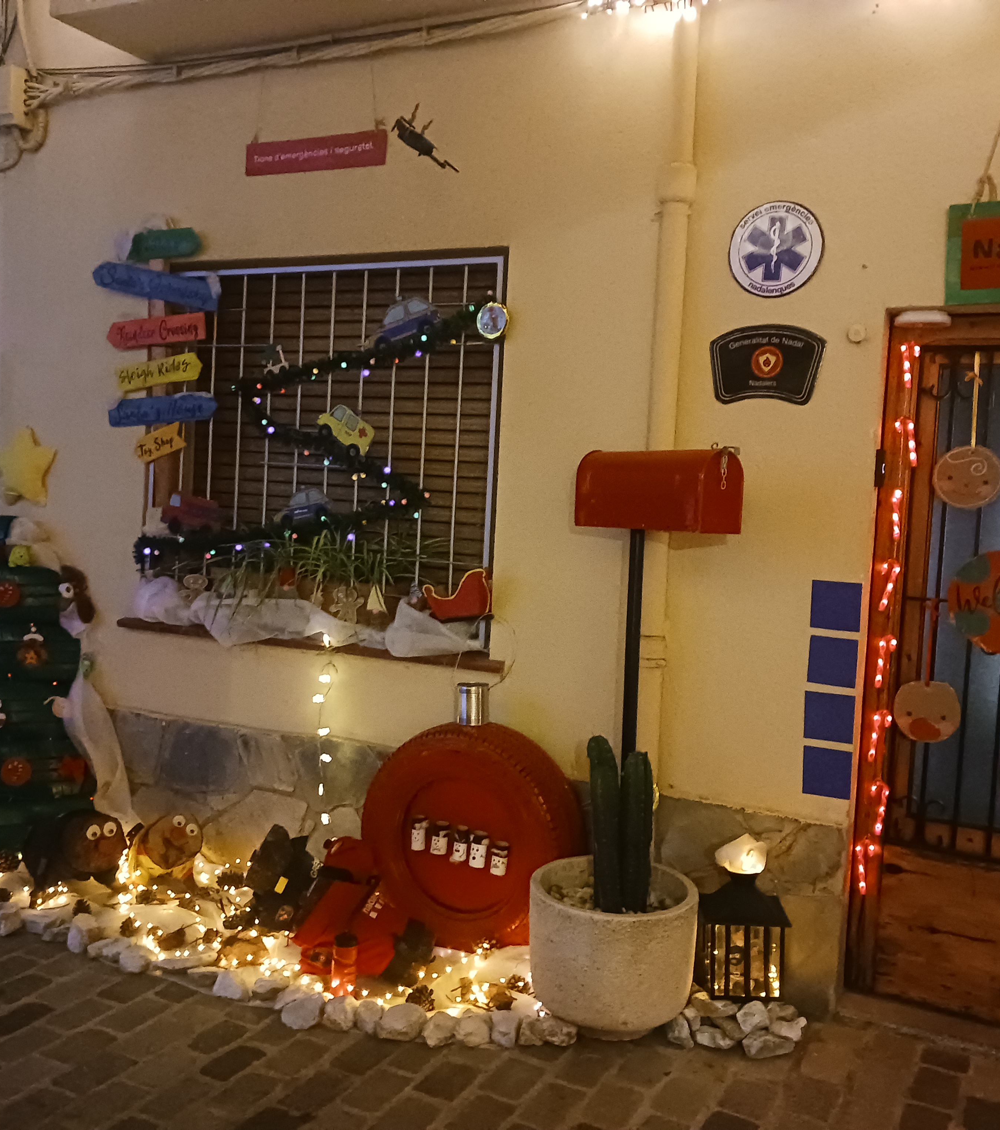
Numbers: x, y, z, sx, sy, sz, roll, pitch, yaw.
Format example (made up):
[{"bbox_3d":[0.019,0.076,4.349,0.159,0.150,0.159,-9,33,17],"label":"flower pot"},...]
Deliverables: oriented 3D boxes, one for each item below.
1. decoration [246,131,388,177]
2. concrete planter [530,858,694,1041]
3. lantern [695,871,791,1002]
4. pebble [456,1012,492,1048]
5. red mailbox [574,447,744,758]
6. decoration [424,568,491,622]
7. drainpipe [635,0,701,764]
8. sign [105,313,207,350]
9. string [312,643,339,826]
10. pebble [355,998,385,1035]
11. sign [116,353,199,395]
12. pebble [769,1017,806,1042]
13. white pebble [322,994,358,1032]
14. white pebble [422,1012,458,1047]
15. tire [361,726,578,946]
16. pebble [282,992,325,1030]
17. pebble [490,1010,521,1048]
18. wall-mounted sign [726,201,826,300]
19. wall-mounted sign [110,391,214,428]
[{"bbox_3d":[-0.628,-1.396,3.995,0.570,0.111,0.012,5,4,25],"label":"decoration"},{"bbox_3d":[0.321,1.072,3.256,0.463,0.378,0.463,3,3,0],"label":"concrete planter"},{"bbox_3d":[0.700,1.052,3.395,0.245,0.332,0.235,2,4,-2],"label":"lantern"},{"bbox_3d":[-0.070,1.226,3.099,0.092,0.088,0.090,3,4,0],"label":"pebble"},{"bbox_3d":[0.413,0.347,3.321,0.167,1.346,0.477,0,4,-39],"label":"red mailbox"},{"bbox_3d":[-0.143,0.102,3.942,0.250,0.165,0.070,-8,-1,27],"label":"decoration"},{"bbox_3d":[0.475,-0.275,3.428,0.100,2.605,0.100,4,4,27],"label":"drainpipe"},{"bbox_3d":[-1.252,-0.849,4.286,0.463,0.097,0.018,0,2,26],"label":"sign"},{"bbox_3d":[-0.624,0.622,4.164,0.095,0.620,0.045,4,4,26],"label":"string"},{"bbox_3d":[-0.345,1.198,3.118,0.080,0.080,0.080,4,4,27],"label":"pebble"},{"bbox_3d":[-1.282,-0.722,4.421,0.410,0.100,0.018,-5,0,27],"label":"sign"},{"bbox_3d":[0.816,1.316,3.330,0.105,0.060,0.080,4,4,15],"label":"pebble"},{"bbox_3d":[-0.453,1.267,3.325,0.105,0.085,0.095,2,4,-7],"label":"white pebble"},{"bbox_3d":[-0.158,1.224,3.096,0.095,0.085,0.090,3,4,-2],"label":"white pebble"},{"bbox_3d":[-0.096,0.842,3.670,0.663,0.663,0.206,4,2,27],"label":"tire"},{"bbox_3d":[-0.559,1.260,3.320,0.120,0.085,0.100,2,4,-9],"label":"pebble"},{"bbox_3d":[0.014,1.226,3.107,0.085,0.090,0.090,3,4,1],"label":"pebble"},{"bbox_3d":[0.776,-0.890,3.307,0.271,0.271,0.010,4,4,27],"label":"wall-mounted sign"},{"bbox_3d":[-1.226,-0.562,4.286,0.507,0.092,0.020,-1,2,26],"label":"wall-mounted sign"}]

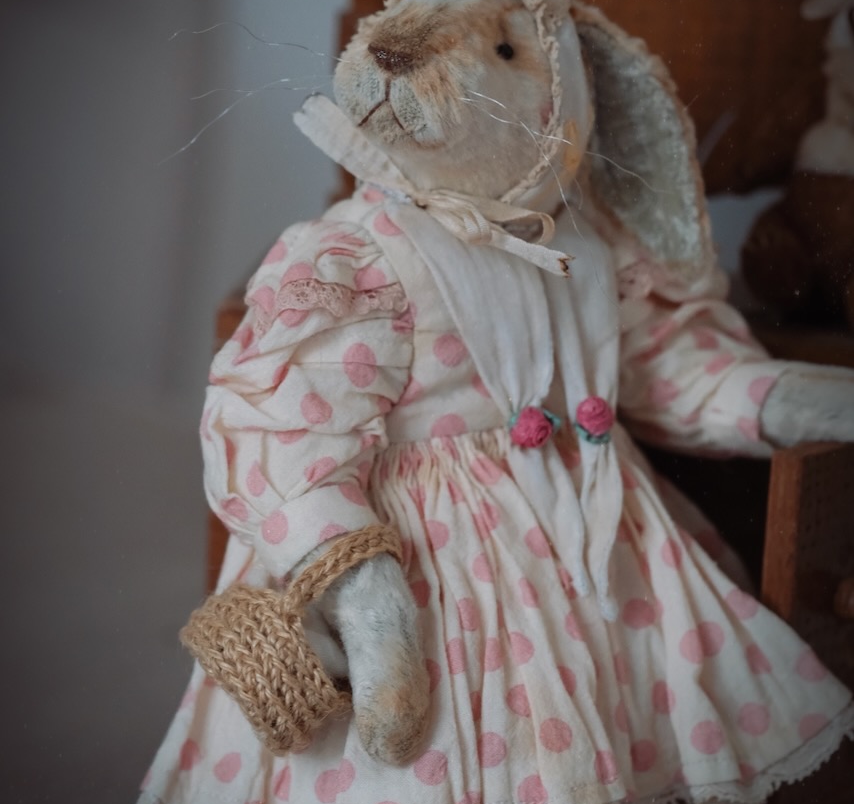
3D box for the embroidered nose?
[{"bbox_3d":[-0.010,-0.097,0.902,0.013,0.009,0.005,10,-2,34],"label":"embroidered nose"}]

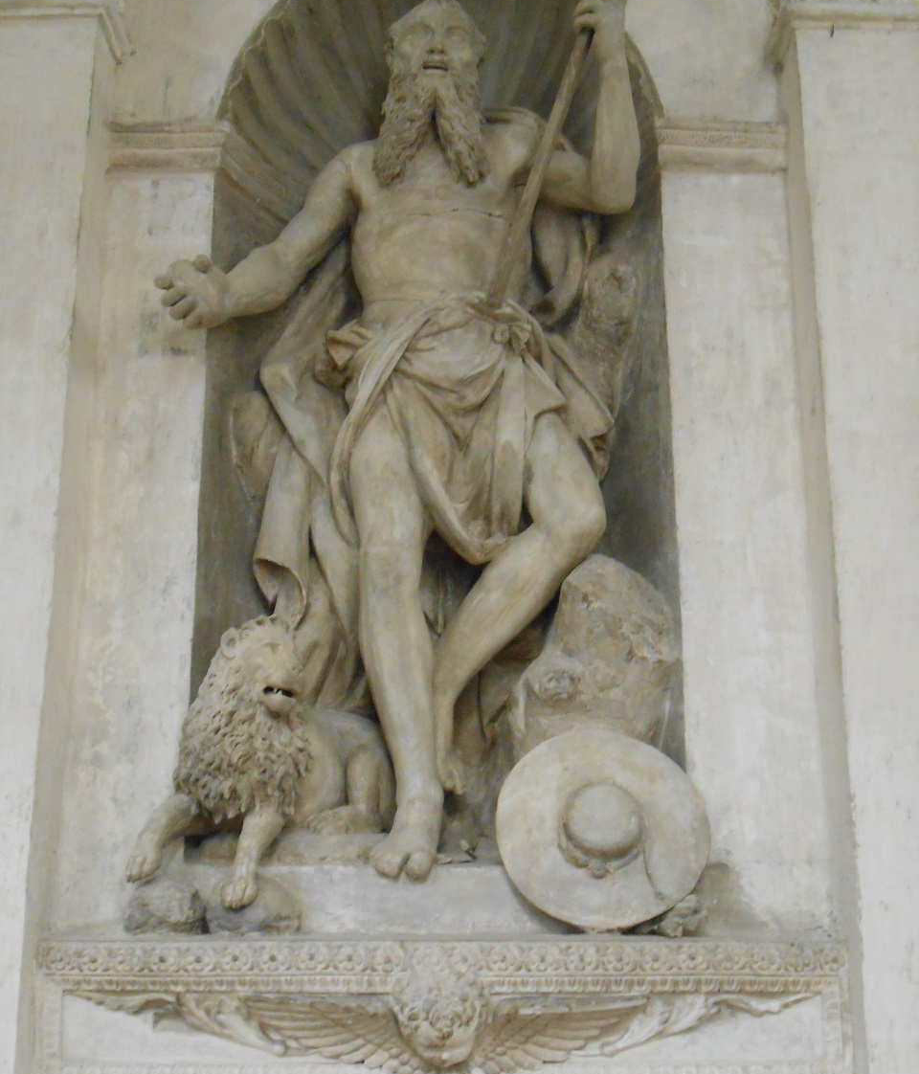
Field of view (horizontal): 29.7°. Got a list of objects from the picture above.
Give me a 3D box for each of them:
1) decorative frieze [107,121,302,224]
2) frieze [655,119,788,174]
[{"bbox_3d":[-0.598,-0.847,4.080,0.415,0.135,0.300,0,-19,0],"label":"decorative frieze"},{"bbox_3d":[0.597,-0.879,3.974,0.290,0.140,0.080,0,-19,0],"label":"frieze"}]

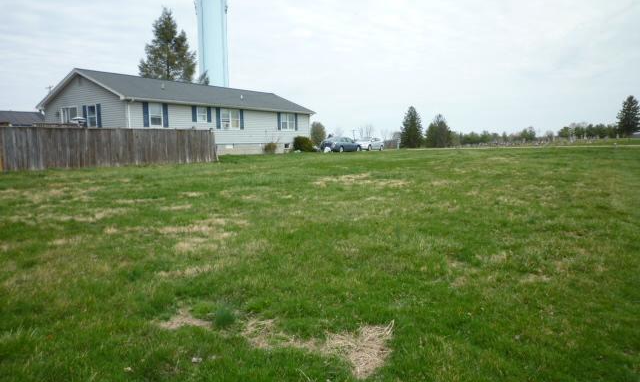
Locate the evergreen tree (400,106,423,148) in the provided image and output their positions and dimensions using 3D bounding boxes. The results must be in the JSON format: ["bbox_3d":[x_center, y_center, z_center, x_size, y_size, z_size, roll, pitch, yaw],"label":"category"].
[{"bbox_3d":[15.423,-10.676,78.000,3.600,7.020,3.600,-1,6,0],"label":"evergreen tree"}]

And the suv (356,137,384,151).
[{"bbox_3d":[6.394,-5.993,59.200,1.850,1.680,4.600,4,8,41],"label":"suv"}]

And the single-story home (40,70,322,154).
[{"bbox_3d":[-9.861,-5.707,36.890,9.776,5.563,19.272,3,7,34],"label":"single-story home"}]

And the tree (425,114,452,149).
[{"bbox_3d":[20.423,-10.288,80.000,4.400,5.850,4.400,-1,6,0],"label":"tree"}]

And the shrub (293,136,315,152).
[{"bbox_3d":[-1.383,-4.105,40.600,1.800,1.370,1.800,-1,6,0],"label":"shrub"}]

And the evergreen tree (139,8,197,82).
[{"bbox_3d":[-17.165,-12.557,52.858,6.700,16.268,6.700,-1,6,0],"label":"evergreen tree"}]

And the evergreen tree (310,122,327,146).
[{"bbox_3d":[-0.142,-5.881,50.000,1.650,3.137,1.650,-1,6,0],"label":"evergreen tree"}]

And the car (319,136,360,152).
[{"bbox_3d":[2.234,-4.745,47.500,1.830,1.450,4.750,4,8,39],"label":"car"}]

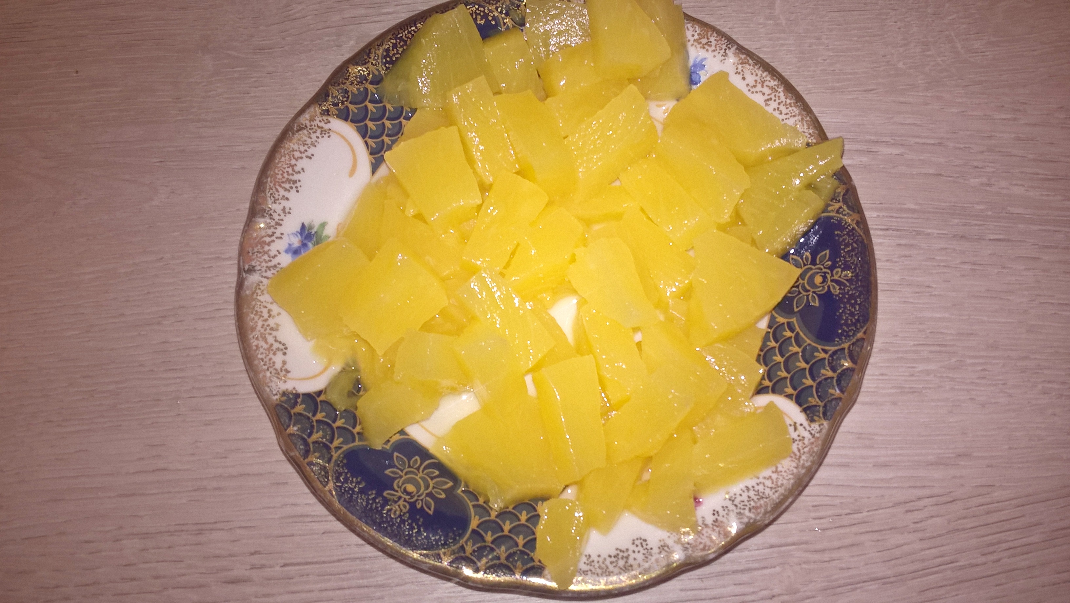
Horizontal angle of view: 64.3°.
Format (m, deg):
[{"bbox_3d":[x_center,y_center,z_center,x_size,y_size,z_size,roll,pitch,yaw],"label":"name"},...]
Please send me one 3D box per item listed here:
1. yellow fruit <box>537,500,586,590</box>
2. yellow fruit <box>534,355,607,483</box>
[{"bbox_3d":[0.007,0.068,0.239,0.013,0.010,0.023,4,64,3],"label":"yellow fruit"},{"bbox_3d":[0.012,0.035,0.245,0.018,0.014,0.033,-11,76,-2],"label":"yellow fruit"}]

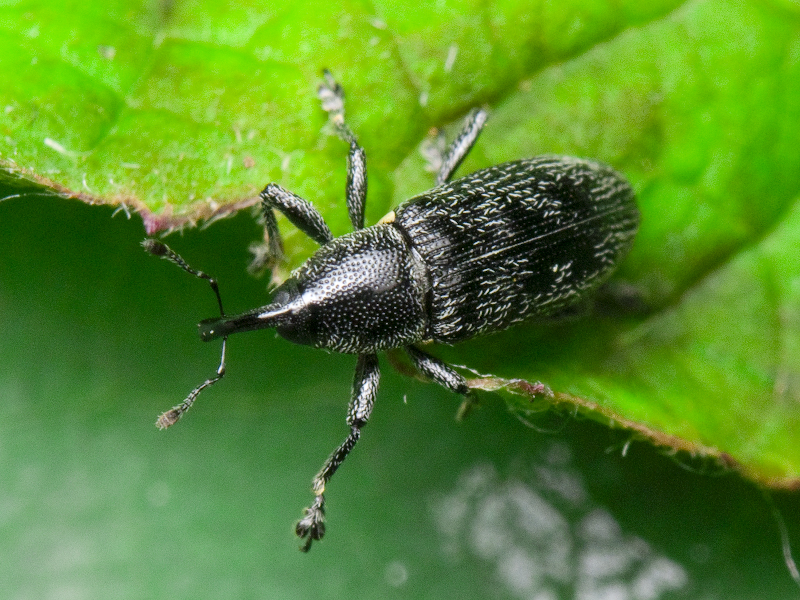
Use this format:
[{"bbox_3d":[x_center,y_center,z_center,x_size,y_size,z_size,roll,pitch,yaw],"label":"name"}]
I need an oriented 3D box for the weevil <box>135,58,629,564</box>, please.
[{"bbox_3d":[0.000,0.000,0.042,0.007,0.002,0.006,-16,84,-12],"label":"weevil"}]

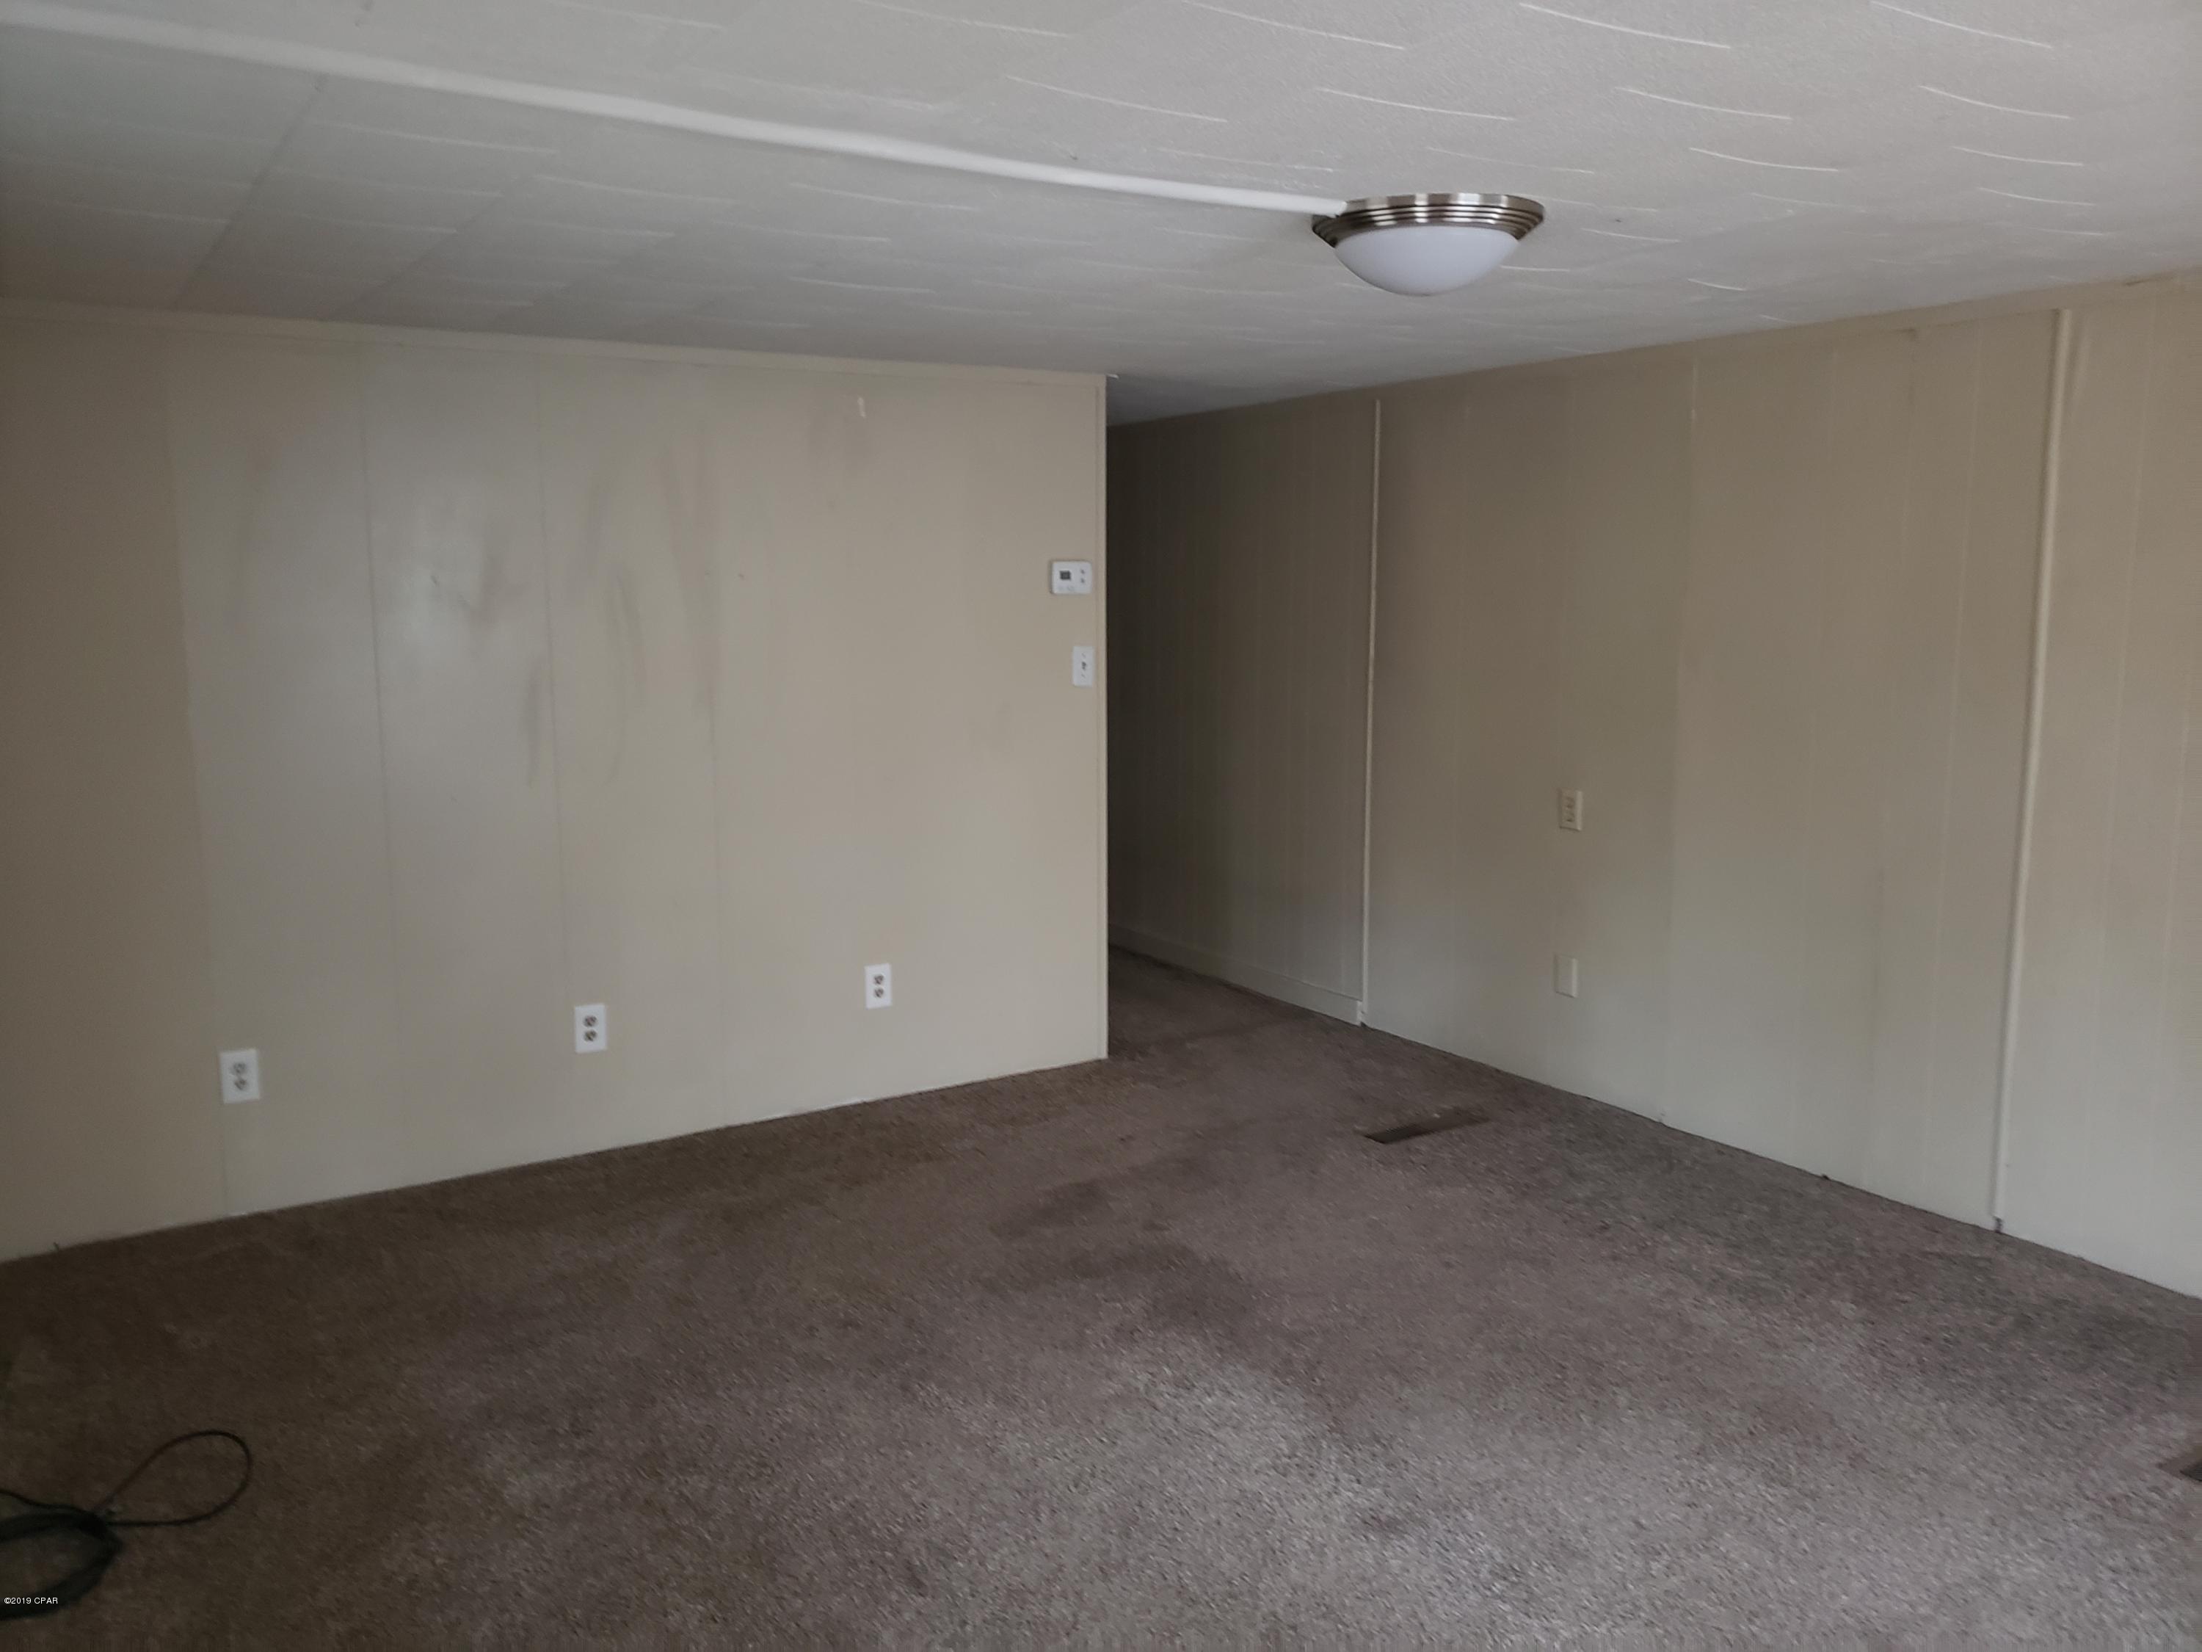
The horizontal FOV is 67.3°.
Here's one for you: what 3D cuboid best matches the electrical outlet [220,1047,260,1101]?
[{"bbox_3d":[-1.976,0.573,3.798,0.075,0.119,0.010,-5,9,-33],"label":"electrical outlet"}]

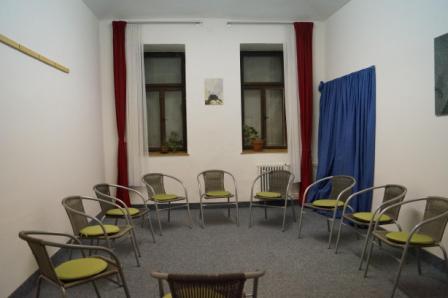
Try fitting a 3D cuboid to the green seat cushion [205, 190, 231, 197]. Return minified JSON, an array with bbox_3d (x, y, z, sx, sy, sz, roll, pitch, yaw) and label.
[{"bbox_3d":[-0.071,0.652,4.878,0.360,0.045,0.375,-1,4,-2],"label":"green seat cushion"}]

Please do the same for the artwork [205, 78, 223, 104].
[{"bbox_3d":[-0.164,-0.971,5.741,0.322,0.455,0.025,-2,4,-5],"label":"artwork"}]

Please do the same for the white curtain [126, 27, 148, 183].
[{"bbox_3d":[-1.447,-0.719,5.551,0.390,2.681,0.120,-2,4,-5],"label":"white curtain"}]

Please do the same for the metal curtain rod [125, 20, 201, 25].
[{"bbox_3d":[-1.081,-2.065,5.501,1.510,0.030,0.030,-2,4,-5],"label":"metal curtain rod"}]

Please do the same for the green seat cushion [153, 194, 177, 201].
[{"bbox_3d":[-0.831,0.680,4.706,0.360,0.045,0.375,-1,4,0],"label":"green seat cushion"}]

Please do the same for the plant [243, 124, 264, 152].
[{"bbox_3d":[0.539,-0.205,6.140,0.388,0.479,0.360,-2,4,-5],"label":"plant"}]

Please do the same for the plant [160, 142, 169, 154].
[{"bbox_3d":[-1.058,-0.013,6.001,0.144,0.204,0.144,-2,4,-5],"label":"plant"}]

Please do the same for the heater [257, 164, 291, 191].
[{"bbox_3d":[0.868,0.566,5.850,0.577,0.610,0.140,-2,4,-5],"label":"heater"}]

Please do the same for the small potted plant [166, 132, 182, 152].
[{"bbox_3d":[-0.897,-0.122,6.123,0.303,0.368,0.270,-2,4,-5],"label":"small potted plant"}]

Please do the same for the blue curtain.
[{"bbox_3d":[1.760,-0.054,5.088,0.197,2.108,1.542,-2,4,-10],"label":"blue curtain"}]

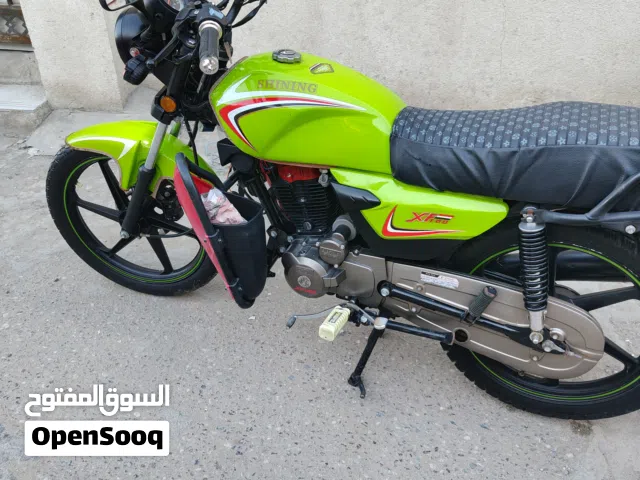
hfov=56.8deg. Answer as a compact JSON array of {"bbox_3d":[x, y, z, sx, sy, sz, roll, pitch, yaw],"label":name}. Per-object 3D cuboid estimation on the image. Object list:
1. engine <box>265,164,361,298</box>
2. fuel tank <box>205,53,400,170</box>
[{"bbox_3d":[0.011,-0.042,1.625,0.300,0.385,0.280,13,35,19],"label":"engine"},{"bbox_3d":[-0.011,-0.331,1.469,0.500,0.245,0.280,13,35,19],"label":"fuel tank"}]

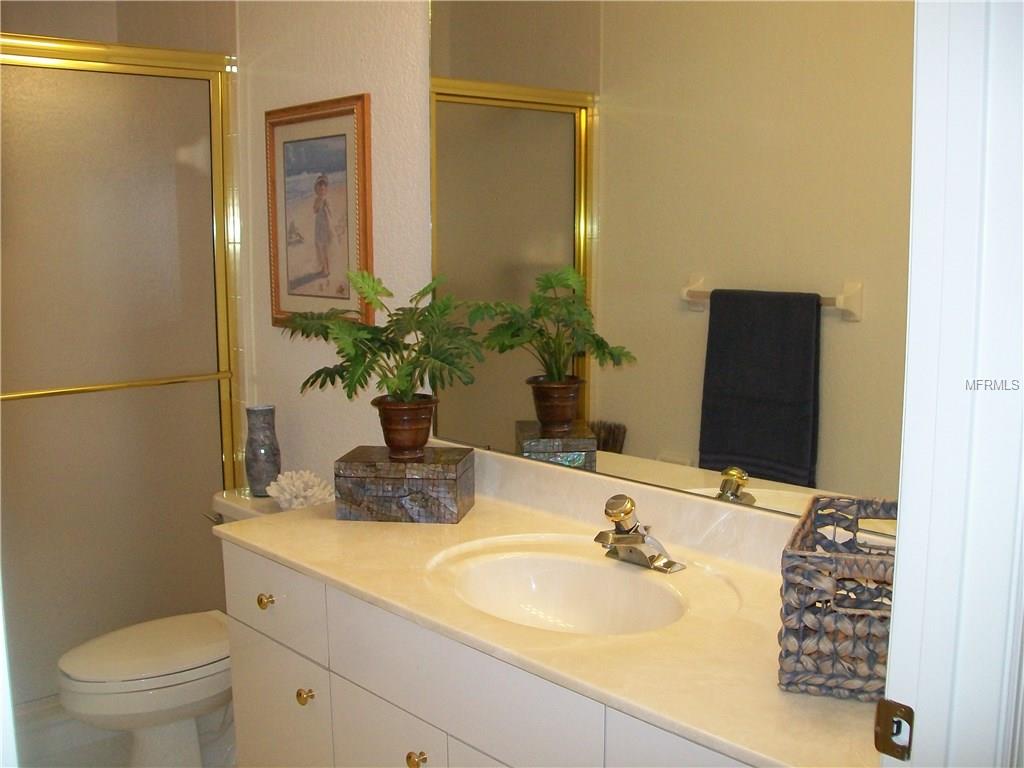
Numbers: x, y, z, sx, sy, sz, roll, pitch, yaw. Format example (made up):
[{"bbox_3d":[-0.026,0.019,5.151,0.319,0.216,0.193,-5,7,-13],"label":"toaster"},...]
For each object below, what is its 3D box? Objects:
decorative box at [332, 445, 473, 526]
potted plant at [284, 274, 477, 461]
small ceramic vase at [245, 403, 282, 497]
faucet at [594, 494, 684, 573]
[{"bbox_3d":[-0.220,0.208,2.218,0.252,0.120,0.162,1,8,9],"label":"decorative box"},{"bbox_3d":[-0.257,-0.039,2.188,0.394,0.380,0.370,0,8,5],"label":"potted plant"},{"bbox_3d":[-0.674,0.180,2.857,0.096,0.239,0.096,0,8,5],"label":"small ceramic vase"},{"bbox_3d":[0.208,0.254,1.847,0.149,0.126,0.150,-7,11,-42],"label":"faucet"}]

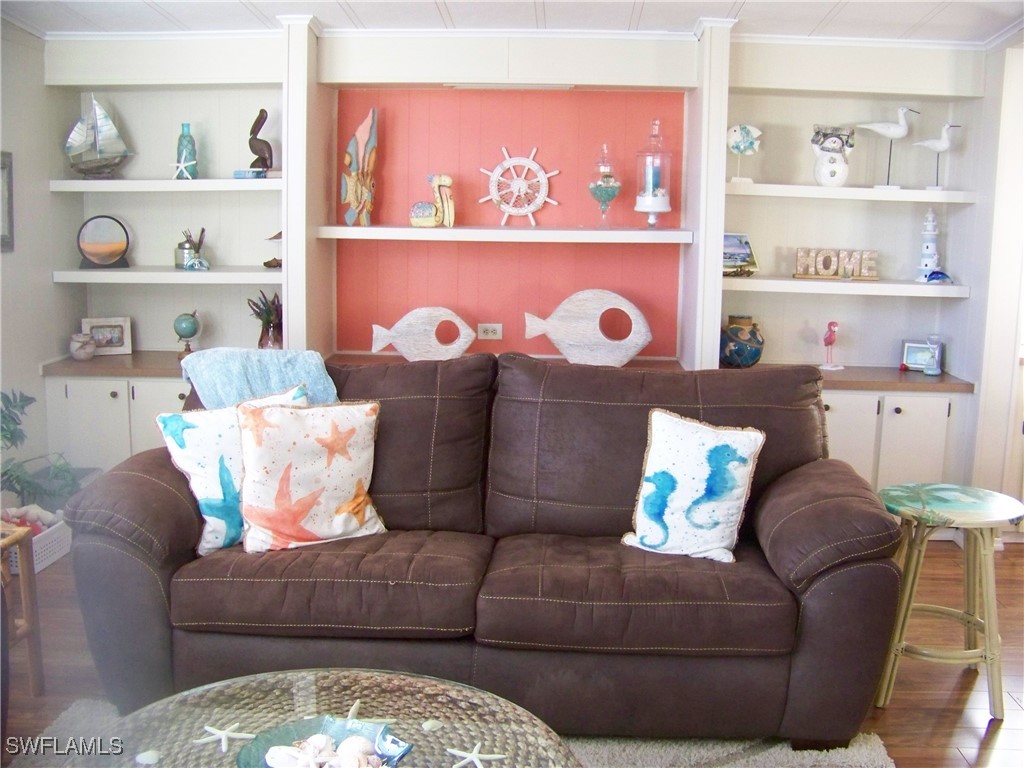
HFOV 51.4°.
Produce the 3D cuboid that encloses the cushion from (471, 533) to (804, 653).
[{"bbox_3d":[0.345,0.570,3.083,0.837,0.195,0.570,2,10,4],"label":"cushion"}]

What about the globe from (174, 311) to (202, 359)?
[{"bbox_3d":[-1.482,-0.225,4.880,0.128,0.225,0.115,1,9,2],"label":"globe"}]

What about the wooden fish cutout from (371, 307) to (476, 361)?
[{"bbox_3d":[-0.397,-0.222,4.807,0.472,0.248,0.040,1,10,1],"label":"wooden fish cutout"}]

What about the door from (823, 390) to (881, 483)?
[{"bbox_3d":[1.425,0.295,4.586,0.280,0.505,0.022,1,9,2],"label":"door"}]

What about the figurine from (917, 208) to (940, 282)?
[{"bbox_3d":[1.849,-0.613,4.703,0.112,0.320,0.112,1,9,2],"label":"figurine"}]

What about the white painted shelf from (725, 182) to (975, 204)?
[{"bbox_3d":[1.423,-0.826,4.634,1.045,0.050,0.355,1,10,1],"label":"white painted shelf"}]

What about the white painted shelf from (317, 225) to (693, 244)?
[{"bbox_3d":[-0.029,-0.665,4.745,1.608,0.050,0.370,1,9,1],"label":"white painted shelf"}]

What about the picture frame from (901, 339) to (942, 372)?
[{"bbox_3d":[1.869,-0.130,4.849,0.181,0.142,0.025,4,-1,18],"label":"picture frame"}]

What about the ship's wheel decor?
[{"bbox_3d":[0.031,-0.890,4.800,0.365,0.365,0.035,1,7,1],"label":"ship's wheel decor"}]

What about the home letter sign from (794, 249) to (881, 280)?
[{"bbox_3d":[1.447,-0.532,4.742,0.370,0.138,0.050,1,9,1],"label":"home letter sign"}]

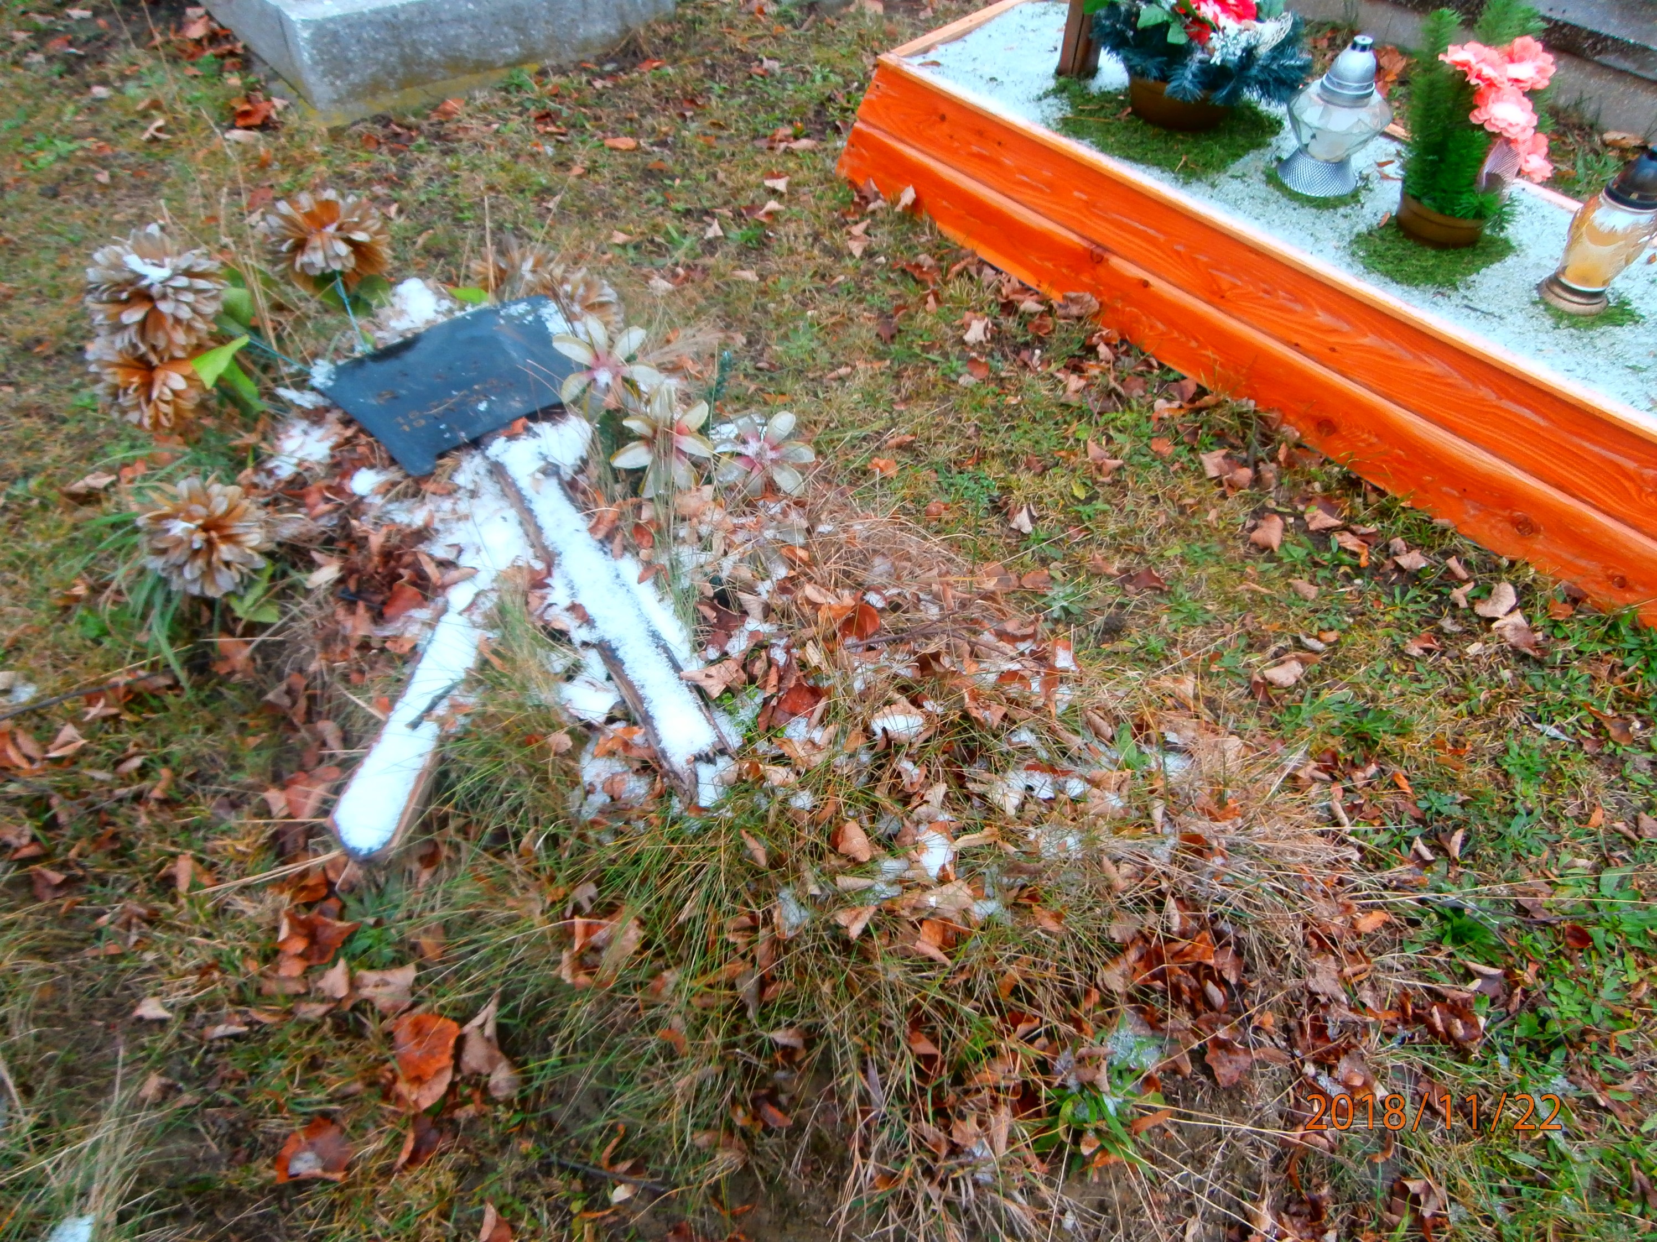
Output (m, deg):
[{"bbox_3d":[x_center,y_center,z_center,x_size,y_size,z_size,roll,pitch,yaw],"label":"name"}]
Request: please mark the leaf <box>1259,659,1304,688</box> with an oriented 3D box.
[{"bbox_3d":[0.691,0.081,1.753,0.062,0.020,0.045,-22,52,-18],"label":"leaf"}]

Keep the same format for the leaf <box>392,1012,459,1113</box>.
[{"bbox_3d":[-0.457,0.500,1.303,0.067,0.030,0.101,-4,54,-10],"label":"leaf"}]

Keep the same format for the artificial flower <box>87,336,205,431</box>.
[{"bbox_3d":[-1.142,-0.402,1.921,0.177,0.165,0.145,-28,18,-23],"label":"artificial flower"}]

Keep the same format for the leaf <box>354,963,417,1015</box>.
[{"bbox_3d":[-0.533,0.443,1.381,0.067,0.020,0.059,-8,53,-11],"label":"leaf"}]

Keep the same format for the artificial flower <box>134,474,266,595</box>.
[{"bbox_3d":[-0.977,-0.132,1.794,0.195,0.155,0.175,-15,48,-14],"label":"artificial flower"}]

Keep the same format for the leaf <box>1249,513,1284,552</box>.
[{"bbox_3d":[0.744,-0.151,1.954,0.052,0.022,0.062,37,58,28],"label":"leaf"}]

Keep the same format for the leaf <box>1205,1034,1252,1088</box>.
[{"bbox_3d":[0.450,0.496,1.294,0.053,0.025,0.055,0,47,0],"label":"leaf"}]

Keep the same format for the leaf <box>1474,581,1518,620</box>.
[{"bbox_3d":[1.074,-0.033,1.849,0.065,0.022,0.050,-31,55,-24],"label":"leaf"}]

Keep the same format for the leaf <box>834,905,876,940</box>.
[{"bbox_3d":[0.030,0.341,1.303,0.047,0.022,0.042,0,47,0],"label":"leaf"}]

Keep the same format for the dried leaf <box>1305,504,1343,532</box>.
[{"bbox_3d":[0.854,-0.177,1.981,0.066,0.022,0.050,0,47,0],"label":"dried leaf"}]

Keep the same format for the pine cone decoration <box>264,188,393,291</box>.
[{"bbox_3d":[-0.897,-0.678,2.049,0.205,0.150,0.180,-11,47,-10],"label":"pine cone decoration"}]

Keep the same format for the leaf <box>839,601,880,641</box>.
[{"bbox_3d":[0.042,0.000,1.561,0.050,0.020,0.056,11,65,6],"label":"leaf"}]

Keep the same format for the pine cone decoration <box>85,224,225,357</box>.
[{"bbox_3d":[-1.162,-0.570,1.981,0.212,0.208,0.165,-26,18,-22],"label":"pine cone decoration"}]

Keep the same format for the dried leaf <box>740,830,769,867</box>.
[{"bbox_3d":[-0.092,0.285,1.436,0.026,0.025,0.047,-29,55,-22],"label":"dried leaf"}]

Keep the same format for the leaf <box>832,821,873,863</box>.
[{"bbox_3d":[0.028,0.255,1.327,0.040,0.018,0.050,-22,62,-12],"label":"leaf"}]

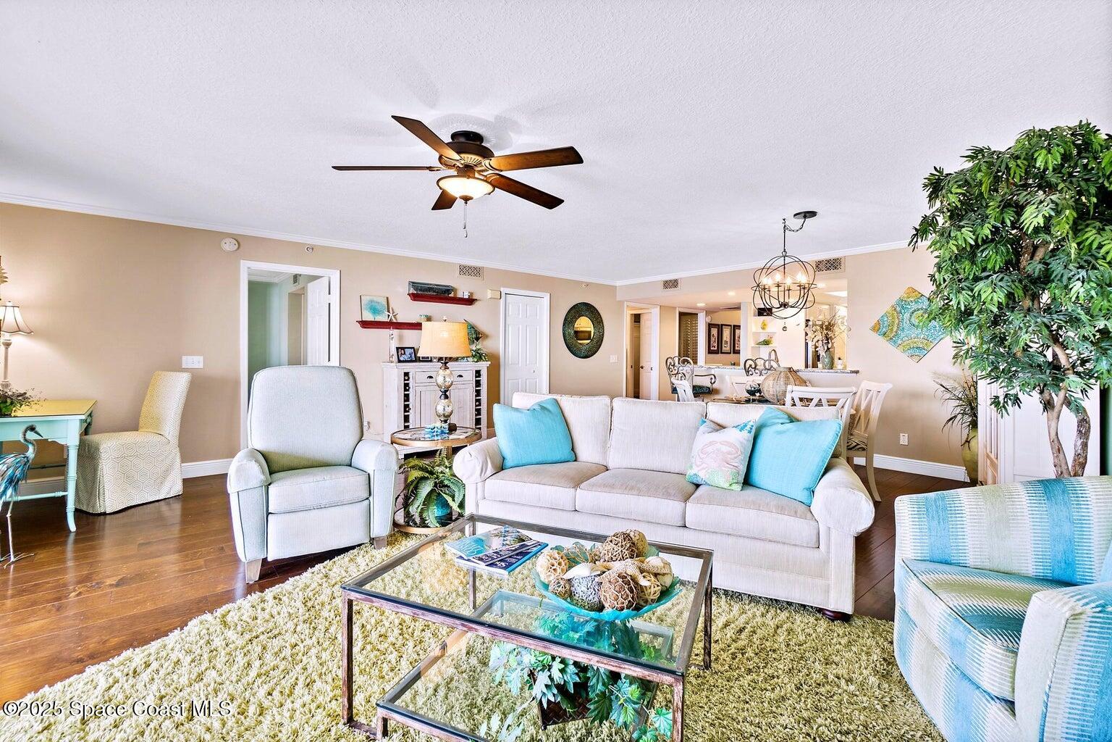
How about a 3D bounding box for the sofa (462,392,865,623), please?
[{"bbox_3d":[0.575,0.656,2.896,2.170,0.910,0.950,1,3,23],"label":"sofa"}]

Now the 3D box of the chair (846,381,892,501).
[{"bbox_3d":[2.496,0.584,4.078,0.550,0.980,0.470,1,3,12],"label":"chair"}]

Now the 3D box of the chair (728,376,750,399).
[{"bbox_3d":[1.963,0.551,4.621,0.470,0.966,0.560,1,2,18],"label":"chair"}]

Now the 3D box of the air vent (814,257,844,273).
[{"bbox_3d":[3.129,-1.209,5.321,0.025,0.185,0.340,-2,3,-39],"label":"air vent"}]

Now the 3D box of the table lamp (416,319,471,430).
[{"bbox_3d":[-0.788,0.025,3.274,0.385,0.800,0.385,0,2,0],"label":"table lamp"}]

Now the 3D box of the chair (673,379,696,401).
[{"bbox_3d":[1.396,0.572,4.158,0.550,0.980,0.470,1,2,6],"label":"chair"}]

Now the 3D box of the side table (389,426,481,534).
[{"bbox_3d":[-0.841,0.751,3.292,0.620,0.610,0.620,1,2,0],"label":"side table"}]

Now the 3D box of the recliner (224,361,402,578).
[{"bbox_3d":[-1.539,0.528,2.918,0.840,1.070,0.920,-1,2,-35],"label":"recliner"}]

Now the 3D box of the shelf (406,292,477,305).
[{"bbox_3d":[-1.410,-0.884,5.833,0.890,0.080,0.140,-1,3,-40],"label":"shelf"}]

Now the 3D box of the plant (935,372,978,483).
[{"bbox_3d":[3.847,0.536,4.214,0.550,1.060,0.600,-1,3,-40],"label":"plant"}]

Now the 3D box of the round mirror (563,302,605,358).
[{"bbox_3d":[0.474,-0.663,7.549,0.910,0.910,0.040,-2,3,-39],"label":"round mirror"}]

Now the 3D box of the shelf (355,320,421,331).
[{"bbox_3d":[-1.889,-0.539,5.560,0.910,0.095,0.120,-2,3,-39],"label":"shelf"}]

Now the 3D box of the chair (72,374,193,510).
[{"bbox_3d":[-3.347,0.524,3.710,0.490,0.990,0.580,2,2,29],"label":"chair"}]

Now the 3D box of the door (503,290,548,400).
[{"bbox_3d":[-0.453,-0.099,6.853,0.780,2.050,0.050,-2,3,-39],"label":"door"}]

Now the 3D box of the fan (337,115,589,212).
[{"bbox_3d":[-0.489,-1.116,2.538,1.330,0.390,1.330,1,2,0],"label":"fan"}]

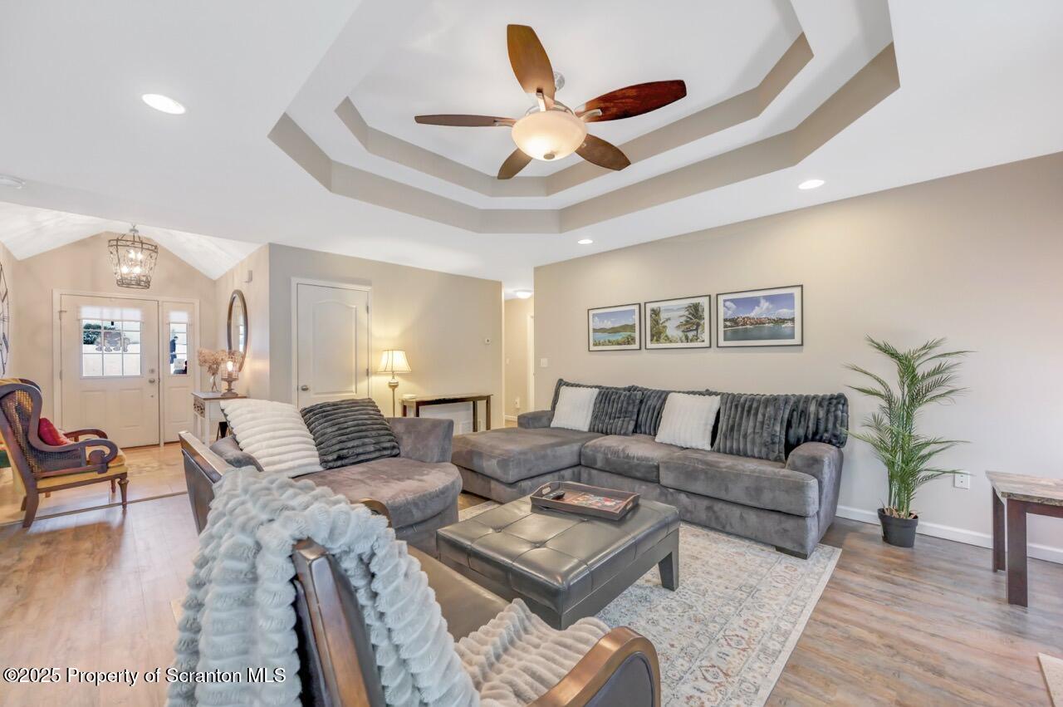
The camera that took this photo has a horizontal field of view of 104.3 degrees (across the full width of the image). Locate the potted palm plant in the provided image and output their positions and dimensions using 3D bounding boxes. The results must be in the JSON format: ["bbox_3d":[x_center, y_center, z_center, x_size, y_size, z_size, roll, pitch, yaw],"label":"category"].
[{"bbox_3d":[2.428,0.573,2.715,0.600,1.360,0.660,0,0,-45],"label":"potted palm plant"}]

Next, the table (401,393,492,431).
[{"bbox_3d":[-1.099,0.947,5.512,0.390,0.740,1.230,-1,-1,44],"label":"table"}]

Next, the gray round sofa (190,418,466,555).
[{"bbox_3d":[-1.216,0.904,2.890,1.420,0.740,1.480,-1,0,39],"label":"gray round sofa"}]

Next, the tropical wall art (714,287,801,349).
[{"bbox_3d":[1.959,-0.304,3.579,0.680,0.500,0.030,-1,-1,44],"label":"tropical wall art"}]

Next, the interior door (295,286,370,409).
[{"bbox_3d":[-2.240,0.279,4.705,0.050,2.060,0.784,-1,-1,44],"label":"interior door"}]

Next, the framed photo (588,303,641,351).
[{"bbox_3d":[0.918,-0.277,4.592,0.688,0.493,0.030,-1,-1,44],"label":"framed photo"}]

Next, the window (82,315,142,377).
[{"bbox_3d":[-5.687,-0.105,5.607,0.050,0.880,0.588,-1,-1,44],"label":"window"}]

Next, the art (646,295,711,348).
[{"bbox_3d":[1.441,-0.291,4.102,0.028,0.485,0.675,0,0,-45],"label":"art"}]

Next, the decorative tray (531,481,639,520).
[{"bbox_3d":[0.311,0.834,2.396,0.513,0.062,0.350,0,0,30],"label":"decorative tray"}]

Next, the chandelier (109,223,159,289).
[{"bbox_3d":[-4.414,-1.090,4.580,0.400,0.755,0.400,0,0,-45],"label":"chandelier"}]

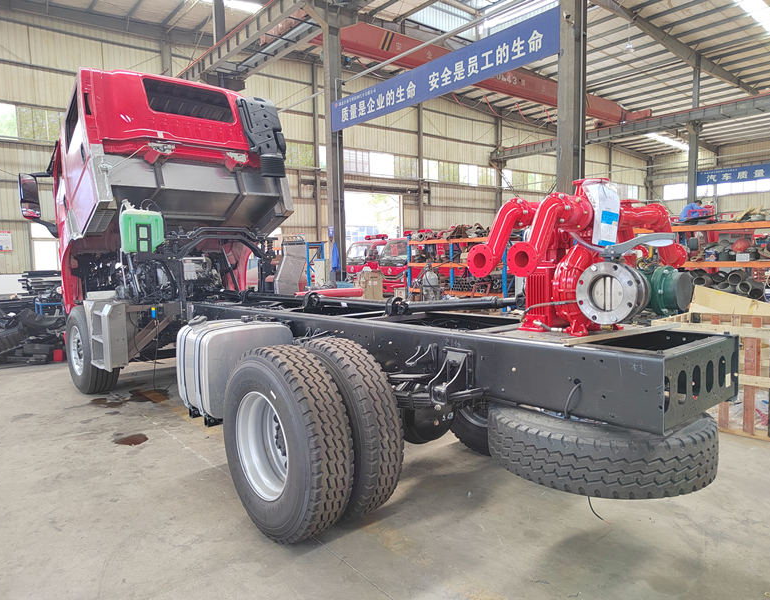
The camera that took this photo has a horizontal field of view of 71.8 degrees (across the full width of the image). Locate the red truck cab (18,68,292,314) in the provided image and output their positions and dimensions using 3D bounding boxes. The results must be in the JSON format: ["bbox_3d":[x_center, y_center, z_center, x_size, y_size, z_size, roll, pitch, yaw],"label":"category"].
[{"bbox_3d":[-2.973,-1.284,7.188,2.500,2.200,2.500,-6,-18,-41],"label":"red truck cab"}]

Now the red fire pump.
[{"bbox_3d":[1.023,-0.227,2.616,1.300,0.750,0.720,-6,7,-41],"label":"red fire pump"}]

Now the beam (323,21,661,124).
[{"bbox_3d":[5.178,-8.662,21.225,19.400,1.050,0.450,-5,7,-39],"label":"beam"}]

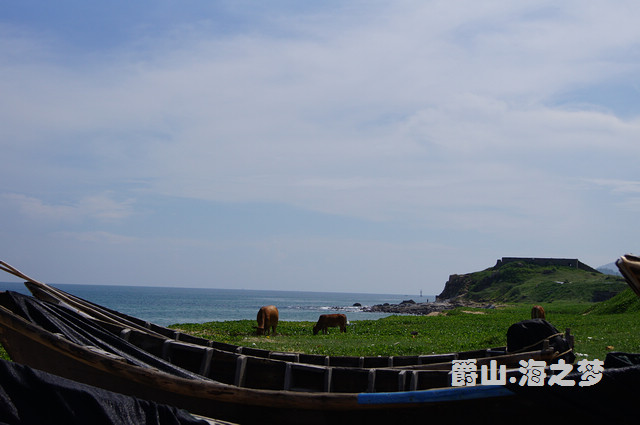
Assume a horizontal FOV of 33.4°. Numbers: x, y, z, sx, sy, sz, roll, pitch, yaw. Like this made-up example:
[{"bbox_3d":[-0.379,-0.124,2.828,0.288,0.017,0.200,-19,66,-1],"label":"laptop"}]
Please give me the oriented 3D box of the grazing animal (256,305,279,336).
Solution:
[{"bbox_3d":[-2.134,4.317,42.500,0.600,1.240,1.850,1,-4,16],"label":"grazing animal"}]

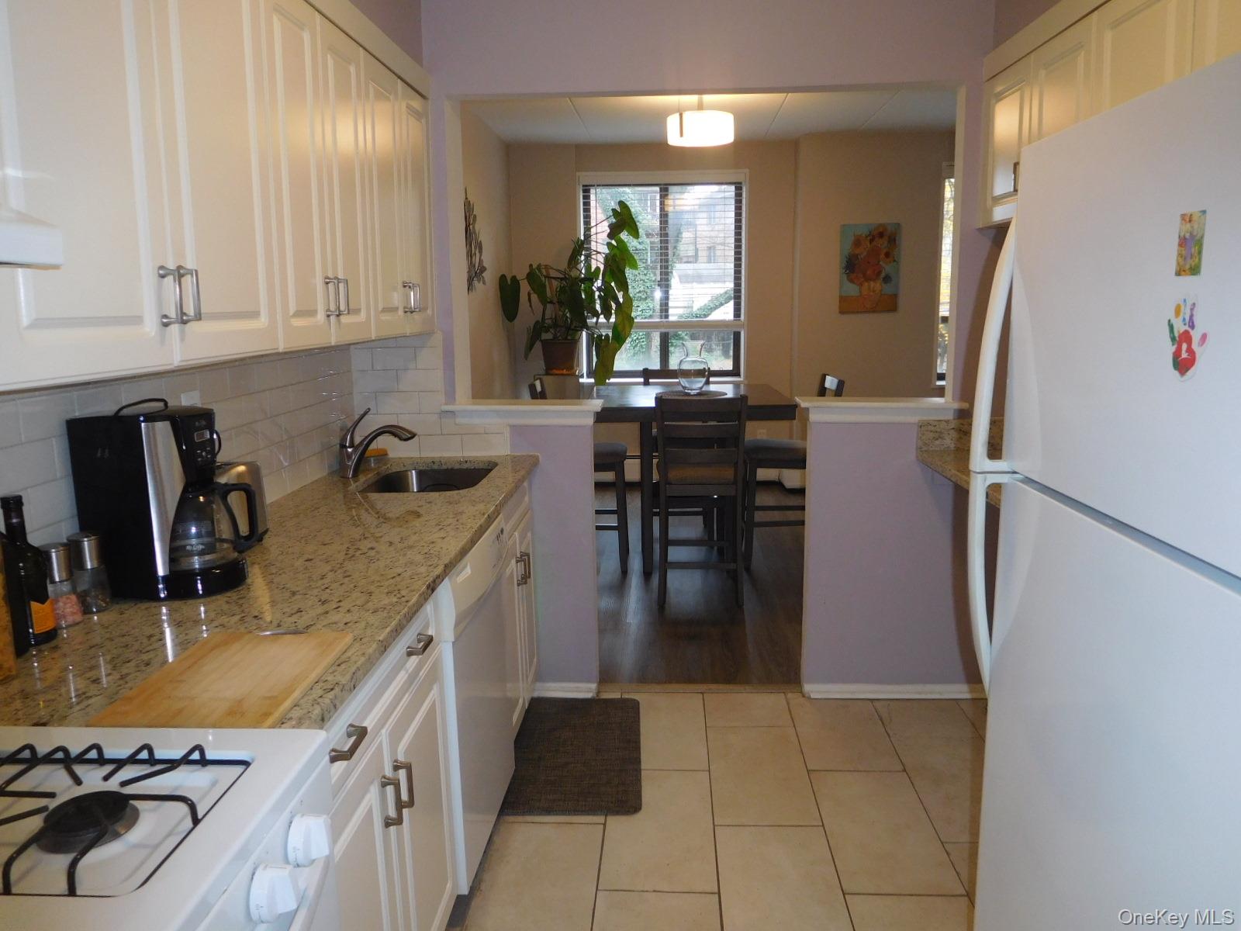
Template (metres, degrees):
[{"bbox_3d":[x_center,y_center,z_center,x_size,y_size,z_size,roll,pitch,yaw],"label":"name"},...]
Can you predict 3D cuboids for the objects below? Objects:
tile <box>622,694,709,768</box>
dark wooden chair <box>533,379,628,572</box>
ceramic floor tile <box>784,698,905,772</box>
[{"bbox_3d":[0.147,0.920,3.134,0.304,0.010,0.592,0,10,3],"label":"tile"},{"bbox_3d":[-0.221,0.046,5.008,0.540,1.030,0.440,0,10,3],"label":"dark wooden chair"},{"bbox_3d":[0.762,0.915,3.114,0.304,0.010,0.599,0,10,3],"label":"ceramic floor tile"}]

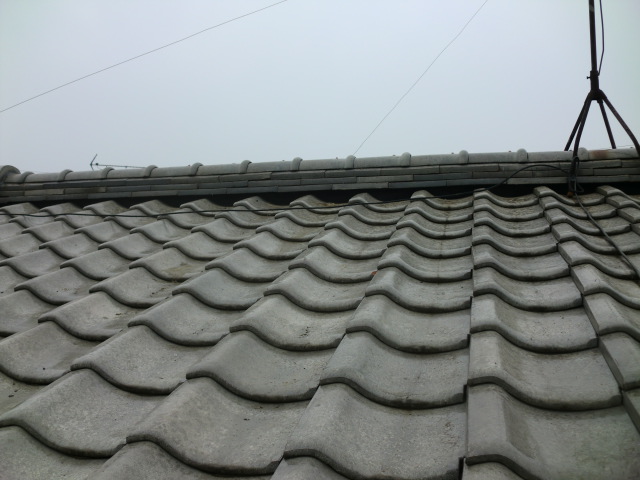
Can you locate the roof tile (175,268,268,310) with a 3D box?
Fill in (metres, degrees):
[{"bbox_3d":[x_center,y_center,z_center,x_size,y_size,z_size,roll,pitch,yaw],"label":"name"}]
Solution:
[{"bbox_3d":[-0.230,0.132,1.873,0.285,0.063,0.280,-1,11,14],"label":"roof tile"}]

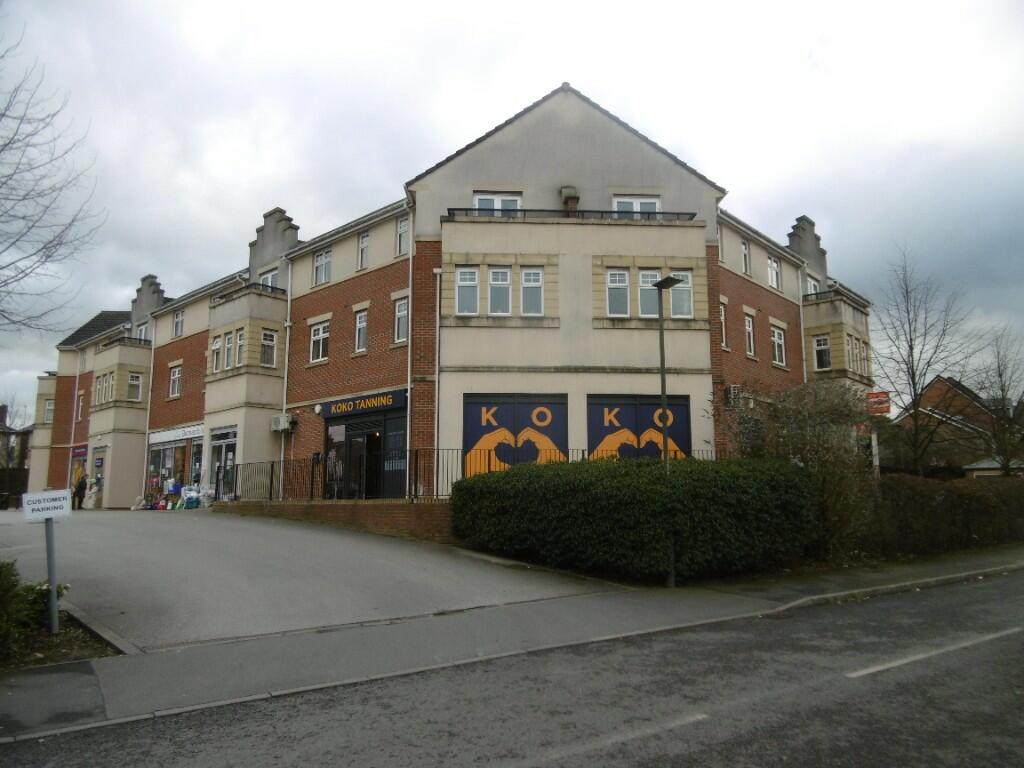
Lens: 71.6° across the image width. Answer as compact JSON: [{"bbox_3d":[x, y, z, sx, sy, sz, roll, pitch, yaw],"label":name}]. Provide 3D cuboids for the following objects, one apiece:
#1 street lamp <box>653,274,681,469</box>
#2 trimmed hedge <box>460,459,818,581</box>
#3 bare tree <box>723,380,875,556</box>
[{"bbox_3d":[2.725,0.761,11.706,0.320,5.100,0.620,5,-10,-32],"label":"street lamp"},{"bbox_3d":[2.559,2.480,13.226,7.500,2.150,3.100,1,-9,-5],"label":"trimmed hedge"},{"bbox_3d":[6.457,1.869,16.200,3.300,3.950,3.000,0,-9,0],"label":"bare tree"}]

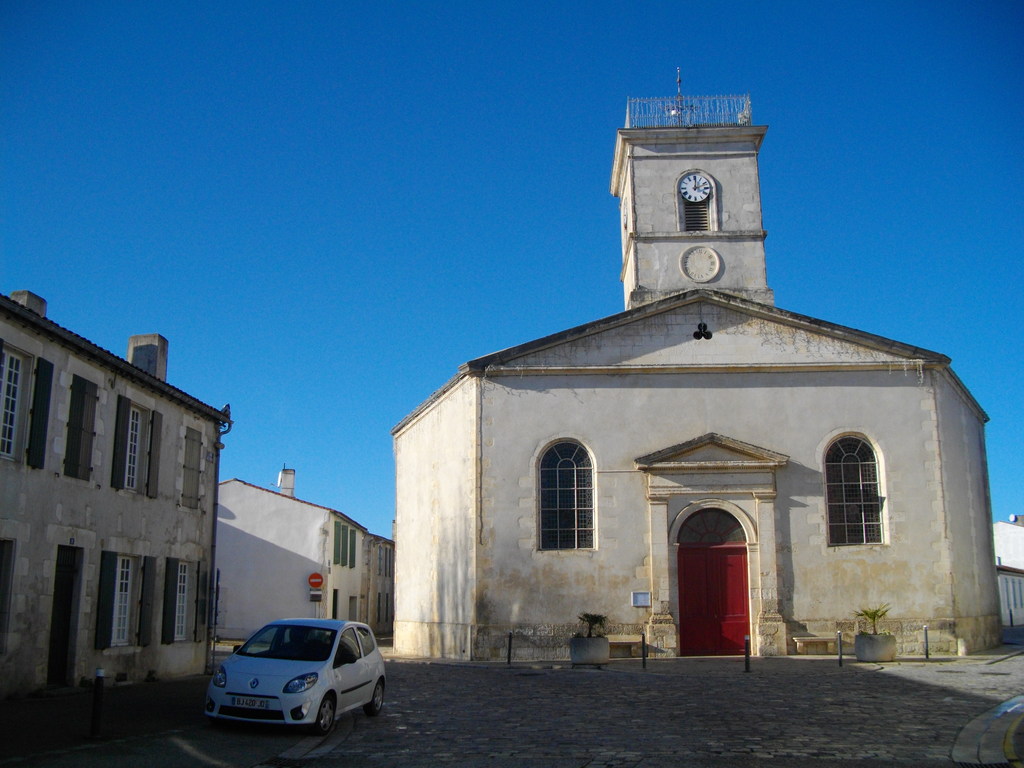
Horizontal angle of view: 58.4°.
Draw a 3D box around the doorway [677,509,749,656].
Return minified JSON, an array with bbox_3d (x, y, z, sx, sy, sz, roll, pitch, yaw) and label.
[{"bbox_3d":[5.849,5.787,26.895,2.113,4.206,0.450,-1,-13,1],"label":"doorway"}]

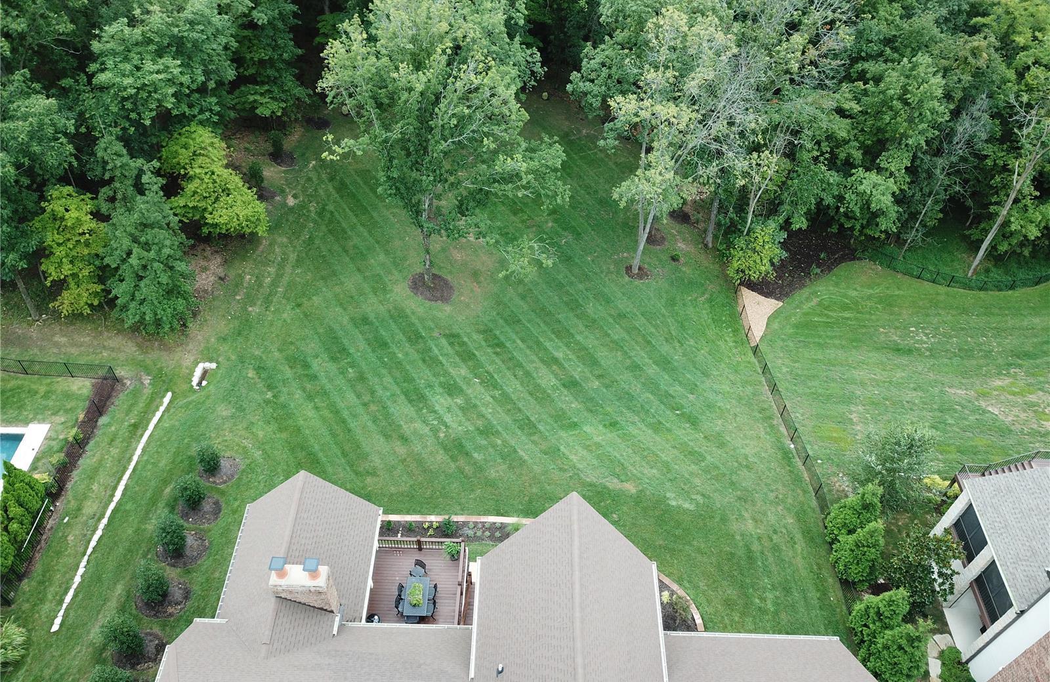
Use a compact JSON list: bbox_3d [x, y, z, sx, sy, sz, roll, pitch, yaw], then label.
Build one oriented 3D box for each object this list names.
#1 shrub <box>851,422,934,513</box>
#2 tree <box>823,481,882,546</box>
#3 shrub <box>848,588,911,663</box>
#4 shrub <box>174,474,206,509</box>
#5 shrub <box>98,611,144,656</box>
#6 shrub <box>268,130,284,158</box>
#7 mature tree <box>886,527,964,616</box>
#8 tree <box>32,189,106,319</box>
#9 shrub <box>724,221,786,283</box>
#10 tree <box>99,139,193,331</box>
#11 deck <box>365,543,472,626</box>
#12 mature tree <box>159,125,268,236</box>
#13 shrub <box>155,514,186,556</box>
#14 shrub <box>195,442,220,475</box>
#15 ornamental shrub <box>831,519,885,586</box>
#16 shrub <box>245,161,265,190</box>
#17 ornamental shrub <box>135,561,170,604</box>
[{"bbox_3d":[18.877,6.698,40.581,3.700,5.800,3.700,2,47,0],"label":"shrub"},{"bbox_3d":[17.673,9.105,41.726,2.450,5.300,2.450,2,47,-1],"label":"tree"},{"bbox_3d":[17.318,13.290,37.935,2.450,5.200,2.450,2,47,-1],"label":"shrub"},{"bbox_3d":[-15.912,7.257,37.414,1.400,2.050,1.400,2,47,0],"label":"shrub"},{"bbox_3d":[-16.472,11.995,32.276,1.600,2.200,1.600,2,47,0],"label":"shrub"},{"bbox_3d":[-19.010,-15.020,60.117,1.220,2.150,1.220,2,47,0],"label":"shrub"},{"bbox_3d":[20.278,11.626,39.990,3.500,5.000,3.500,2,47,-1],"label":"mature tree"},{"bbox_3d":[-24.601,-4.787,42.808,3.700,8.000,3.700,2,47,-1],"label":"tree"},{"bbox_3d":[16.820,-6.341,57.240,4.200,4.100,4.000,2,47,-1],"label":"shrub"},{"bbox_3d":[-20.739,-5.302,42.588,4.400,12.000,4.400,2,47,0],"label":"tree"},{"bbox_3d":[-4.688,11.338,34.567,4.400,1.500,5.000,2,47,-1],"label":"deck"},{"bbox_3d":[-20.647,-10.782,52.010,6.400,6.900,6.400,2,47,0],"label":"mature tree"},{"bbox_3d":[-15.995,8.772,35.604,1.420,2.350,1.420,2,47,0],"label":"shrub"},{"bbox_3d":[-15.626,5.893,38.917,1.250,2.000,1.250,2,47,0],"label":"shrub"},{"bbox_3d":[17.253,10.640,40.299,2.200,5.300,2.200,2,47,-1],"label":"ornamental shrub"},{"bbox_3d":[-18.870,-11.546,55.224,1.250,2.200,1.250,2,47,-1],"label":"shrub"},{"bbox_3d":[-16.343,10.637,34.607,1.420,2.100,1.420,2,47,-1],"label":"ornamental shrub"}]

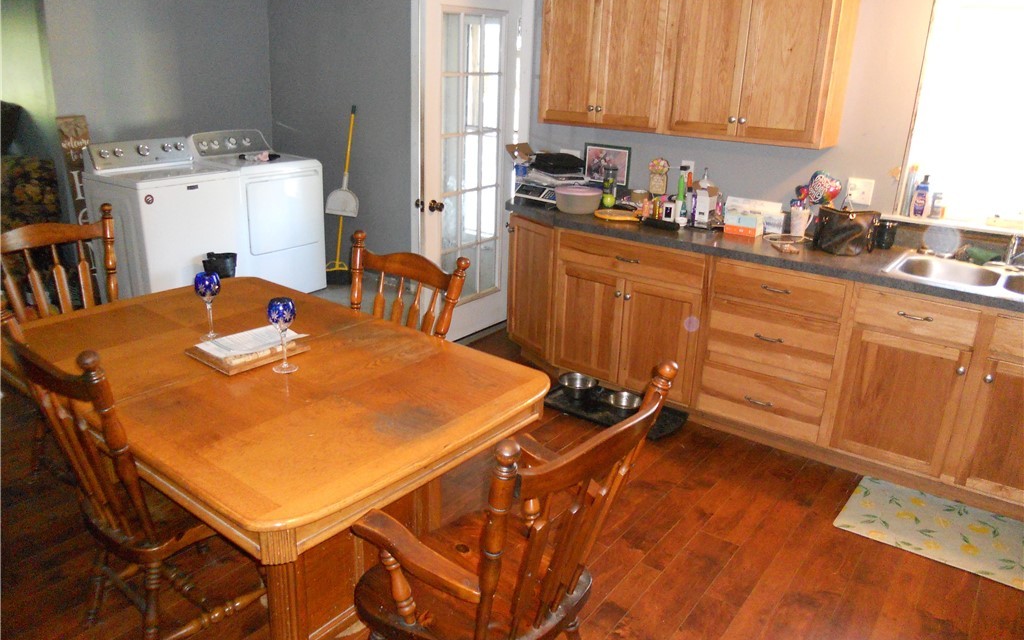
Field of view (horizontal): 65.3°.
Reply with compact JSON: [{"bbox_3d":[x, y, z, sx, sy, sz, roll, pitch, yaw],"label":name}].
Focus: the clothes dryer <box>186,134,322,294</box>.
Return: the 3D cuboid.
[{"bbox_3d":[-1.870,-0.764,5.817,0.710,1.100,0.725,14,22,33],"label":"clothes dryer"}]

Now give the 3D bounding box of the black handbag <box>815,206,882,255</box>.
[{"bbox_3d":[1.541,-0.416,3.686,0.255,0.195,0.165,12,21,26],"label":"black handbag"}]

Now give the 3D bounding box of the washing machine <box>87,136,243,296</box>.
[{"bbox_3d":[-2.261,-0.582,5.234,0.690,1.095,0.700,14,22,33],"label":"washing machine"}]

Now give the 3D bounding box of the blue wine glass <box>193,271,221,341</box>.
[{"bbox_3d":[-1.033,-0.050,2.705,0.086,0.228,0.086,14,22,33],"label":"blue wine glass"}]

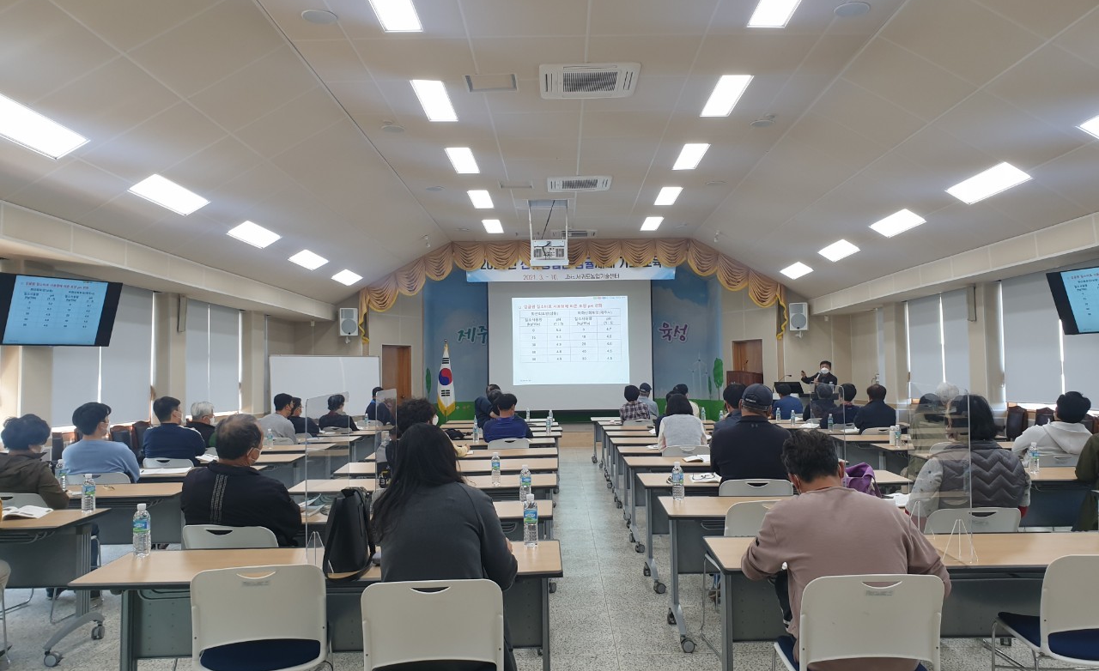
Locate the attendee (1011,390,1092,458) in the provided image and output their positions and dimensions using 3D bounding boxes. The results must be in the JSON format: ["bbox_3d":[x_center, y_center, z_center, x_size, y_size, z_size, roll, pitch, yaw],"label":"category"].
[{"bbox_3d":[3.852,1.080,6.469,0.620,1.270,0.760,-1,-3,-5],"label":"attendee"}]

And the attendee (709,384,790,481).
[{"bbox_3d":[1.318,1.004,5.361,0.570,1.377,0.750,-1,-3,1],"label":"attendee"}]

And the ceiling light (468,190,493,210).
[{"bbox_3d":[-1.125,-2.253,13.511,0.320,0.080,1.285,-1,-3,1],"label":"ceiling light"}]

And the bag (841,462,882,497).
[{"bbox_3d":[1.735,0.816,4.640,0.290,0.230,0.170,-1,-3,1],"label":"bag"}]

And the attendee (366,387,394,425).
[{"bbox_3d":[-2.842,1.555,13.834,0.500,1.330,0.740,-1,-3,7],"label":"attendee"}]

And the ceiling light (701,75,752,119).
[{"bbox_3d":[1.850,-2.524,8.681,0.320,0.060,1.270,-1,-3,1],"label":"ceiling light"}]

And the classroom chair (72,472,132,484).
[{"bbox_3d":[-3.318,1.422,6.309,0.530,0.790,0.540,-1,-3,9],"label":"classroom chair"}]

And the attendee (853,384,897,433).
[{"bbox_3d":[3.771,1.223,9.716,0.520,1.280,0.740,-1,-3,-2],"label":"attendee"}]

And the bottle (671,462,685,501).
[{"bbox_3d":[0.745,0.845,4.799,0.065,0.216,0.065,-1,-3,1],"label":"bottle"}]

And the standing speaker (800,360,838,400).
[{"bbox_3d":[4.917,1.274,14.983,0.680,1.660,0.420,-2,-3,17],"label":"standing speaker"}]

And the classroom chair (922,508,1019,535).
[{"bbox_3d":[1.942,1.218,4.019,0.500,0.785,0.540,-1,-3,1],"label":"classroom chair"}]

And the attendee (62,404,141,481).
[{"bbox_3d":[-3.347,1.169,6.373,0.560,1.303,0.750,-1,-3,11],"label":"attendee"}]

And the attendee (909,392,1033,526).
[{"bbox_3d":[2.026,0.960,4.122,0.600,1.310,0.760,-1,-3,-1],"label":"attendee"}]

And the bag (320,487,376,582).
[{"bbox_3d":[-0.774,0.738,3.200,0.180,0.320,0.220,-1,-3,1],"label":"bag"}]

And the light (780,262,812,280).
[{"bbox_3d":[4.767,-1.234,15.920,0.320,0.060,1.270,30,-2,2],"label":"light"}]

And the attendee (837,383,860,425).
[{"bbox_3d":[3.930,1.302,11.033,0.520,1.320,0.740,-1,-3,-2],"label":"attendee"}]

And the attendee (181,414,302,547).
[{"bbox_3d":[-1.496,1.024,4.115,0.600,1.290,0.760,-1,-3,9],"label":"attendee"}]

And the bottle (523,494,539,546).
[{"bbox_3d":[-0.083,0.795,3.561,0.065,0.216,0.065,-1,-3,1],"label":"bottle"}]

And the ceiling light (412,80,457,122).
[{"bbox_3d":[-1.141,-2.370,8.339,0.305,0.060,1.200,-1,-3,1],"label":"ceiling light"}]

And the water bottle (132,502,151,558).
[{"bbox_3d":[-1.695,0.803,3.436,0.067,0.218,0.067,-1,-3,1],"label":"water bottle"}]

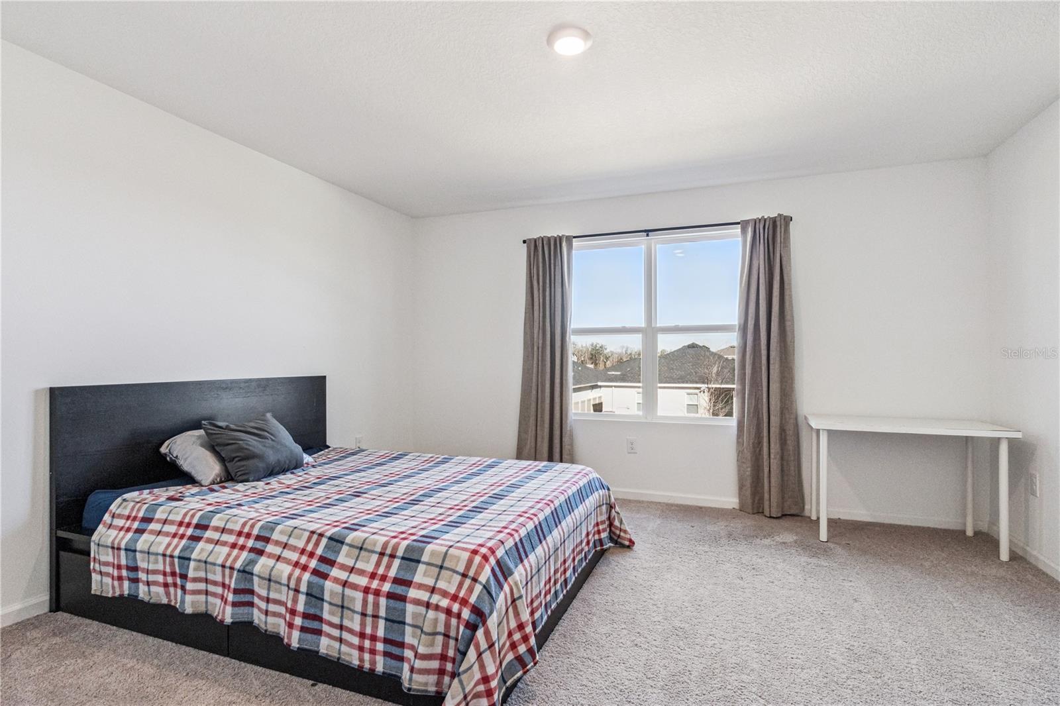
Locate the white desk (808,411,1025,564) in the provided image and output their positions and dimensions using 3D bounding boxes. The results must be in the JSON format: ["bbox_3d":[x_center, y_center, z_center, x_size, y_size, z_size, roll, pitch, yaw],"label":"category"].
[{"bbox_3d":[2.313,0.799,3.333,1.000,0.735,0.600,0,0,21],"label":"white desk"}]

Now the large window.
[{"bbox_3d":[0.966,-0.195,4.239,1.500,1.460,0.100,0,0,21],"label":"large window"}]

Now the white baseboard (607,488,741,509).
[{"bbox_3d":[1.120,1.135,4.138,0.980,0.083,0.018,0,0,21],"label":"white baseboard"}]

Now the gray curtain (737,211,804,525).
[{"bbox_3d":[1.731,0.093,3.833,0.440,2.140,0.140,0,0,21],"label":"gray curtain"}]

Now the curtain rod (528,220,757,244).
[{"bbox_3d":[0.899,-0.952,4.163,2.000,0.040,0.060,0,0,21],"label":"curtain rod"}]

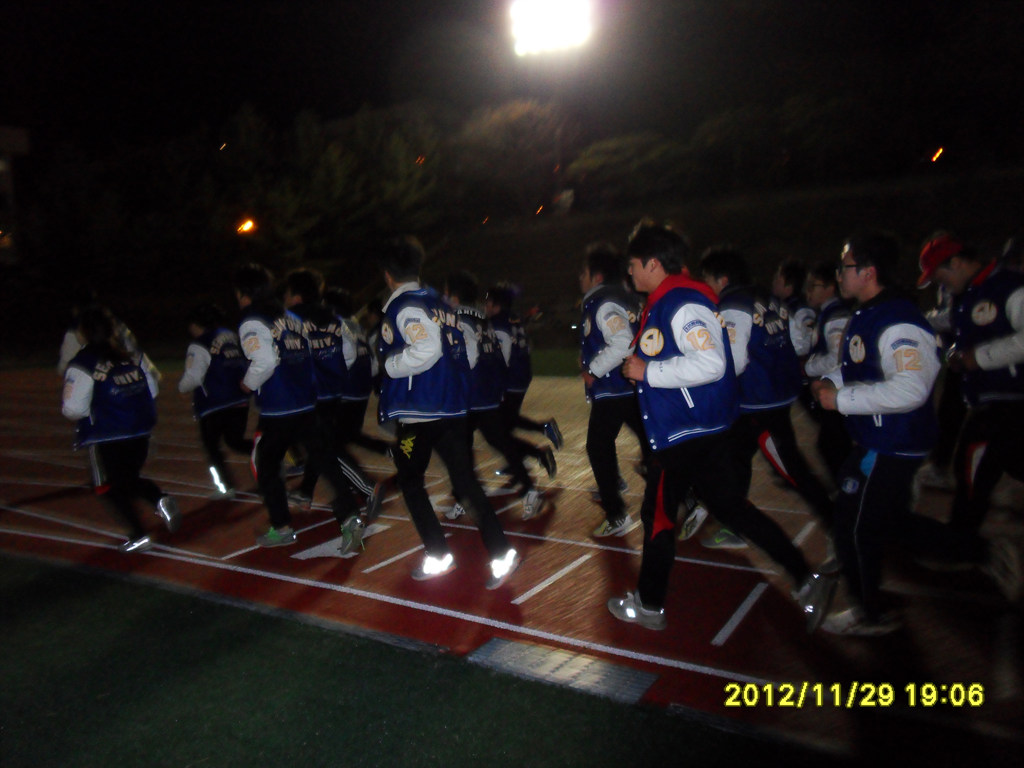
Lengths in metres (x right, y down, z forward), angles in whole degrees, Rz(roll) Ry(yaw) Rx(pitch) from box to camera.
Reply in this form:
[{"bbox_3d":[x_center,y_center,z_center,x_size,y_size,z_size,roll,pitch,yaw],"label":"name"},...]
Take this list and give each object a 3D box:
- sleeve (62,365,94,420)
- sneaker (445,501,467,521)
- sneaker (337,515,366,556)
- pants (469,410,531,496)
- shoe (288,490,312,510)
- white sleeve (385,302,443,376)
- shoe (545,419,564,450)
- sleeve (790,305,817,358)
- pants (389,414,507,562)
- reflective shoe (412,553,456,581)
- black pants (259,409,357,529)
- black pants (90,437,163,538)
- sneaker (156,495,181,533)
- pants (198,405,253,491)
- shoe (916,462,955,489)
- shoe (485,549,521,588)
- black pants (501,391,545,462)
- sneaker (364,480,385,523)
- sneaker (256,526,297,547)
[{"bbox_3d":[-2.436,0.048,3.980,0.230,0.330,0.170,4,8,29],"label":"sleeve"},{"bbox_3d":[-0.365,0.871,4.850,0.270,0.110,0.100,-15,-2,30],"label":"sneaker"},{"bbox_3d":[-0.965,0.911,4.270,0.115,0.270,0.100,35,21,21],"label":"sneaker"},{"bbox_3d":[-0.104,0.458,4.750,0.550,0.770,0.360,0,6,34],"label":"pants"},{"bbox_3d":[-1.616,0.878,5.350,0.280,0.115,0.105,0,6,34],"label":"shoe"},{"bbox_3d":[-0.492,-0.212,3.550,0.290,0.370,0.180,0,6,34],"label":"white sleeve"},{"bbox_3d":[0.324,0.395,5.550,0.110,0.260,0.100,14,12,28],"label":"shoe"},{"bbox_3d":[1.950,-0.355,4.800,0.240,0.350,0.160,3,7,23],"label":"sleeve"},{"bbox_3d":[-0.319,0.521,3.680,0.500,0.800,0.380,1,6,30],"label":"pants"},{"bbox_3d":[-0.402,0.946,3.680,0.270,0.115,0.100,-21,-8,38],"label":"reflective shoe"},{"bbox_3d":[-1.274,0.511,4.400,0.550,0.800,0.360,0,6,34],"label":"black pants"},{"bbox_3d":[-2.426,0.640,4.480,0.470,0.690,0.330,0,6,32],"label":"black pants"},{"bbox_3d":[-1.984,0.748,4.100,0.100,0.245,0.090,-17,-2,30],"label":"sneaker"},{"bbox_3d":[-2.292,0.501,5.780,0.500,0.730,0.330,0,6,31],"label":"pants"},{"bbox_3d":[3.291,0.758,5.537,0.280,0.115,0.100,3,7,23],"label":"shoe"},{"bbox_3d":[-0.043,0.930,3.580,0.270,0.110,0.100,-45,-12,21],"label":"shoe"},{"bbox_3d":[0.036,0.354,5.650,0.460,0.700,0.360,1,6,29],"label":"black pants"},{"bbox_3d":[-0.868,0.736,4.450,0.110,0.270,0.100,17,13,21],"label":"sneaker"},{"bbox_3d":[-1.483,0.960,4.470,0.280,0.115,0.100,-4,3,28],"label":"sneaker"}]

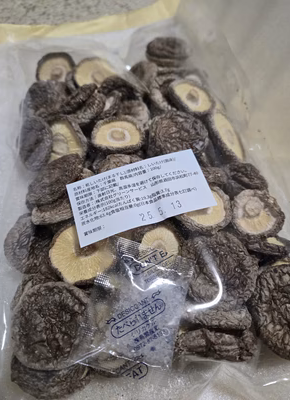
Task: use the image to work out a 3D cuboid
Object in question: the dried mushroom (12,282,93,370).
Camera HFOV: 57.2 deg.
[{"bbox_3d":[-0.046,0.062,0.131,0.038,0.022,0.038,6,64,-13],"label":"dried mushroom"}]

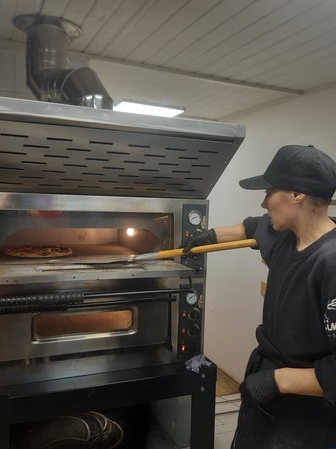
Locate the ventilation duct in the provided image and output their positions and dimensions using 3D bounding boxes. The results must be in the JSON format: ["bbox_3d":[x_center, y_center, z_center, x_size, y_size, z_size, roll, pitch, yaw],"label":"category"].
[{"bbox_3d":[-0.525,-0.731,2.080,0.510,0.530,0.360,3,4,12],"label":"ventilation duct"}]

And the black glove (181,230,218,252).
[{"bbox_3d":[0.117,0.062,1.610,0.135,0.080,0.085,-17,-6,30],"label":"black glove"}]

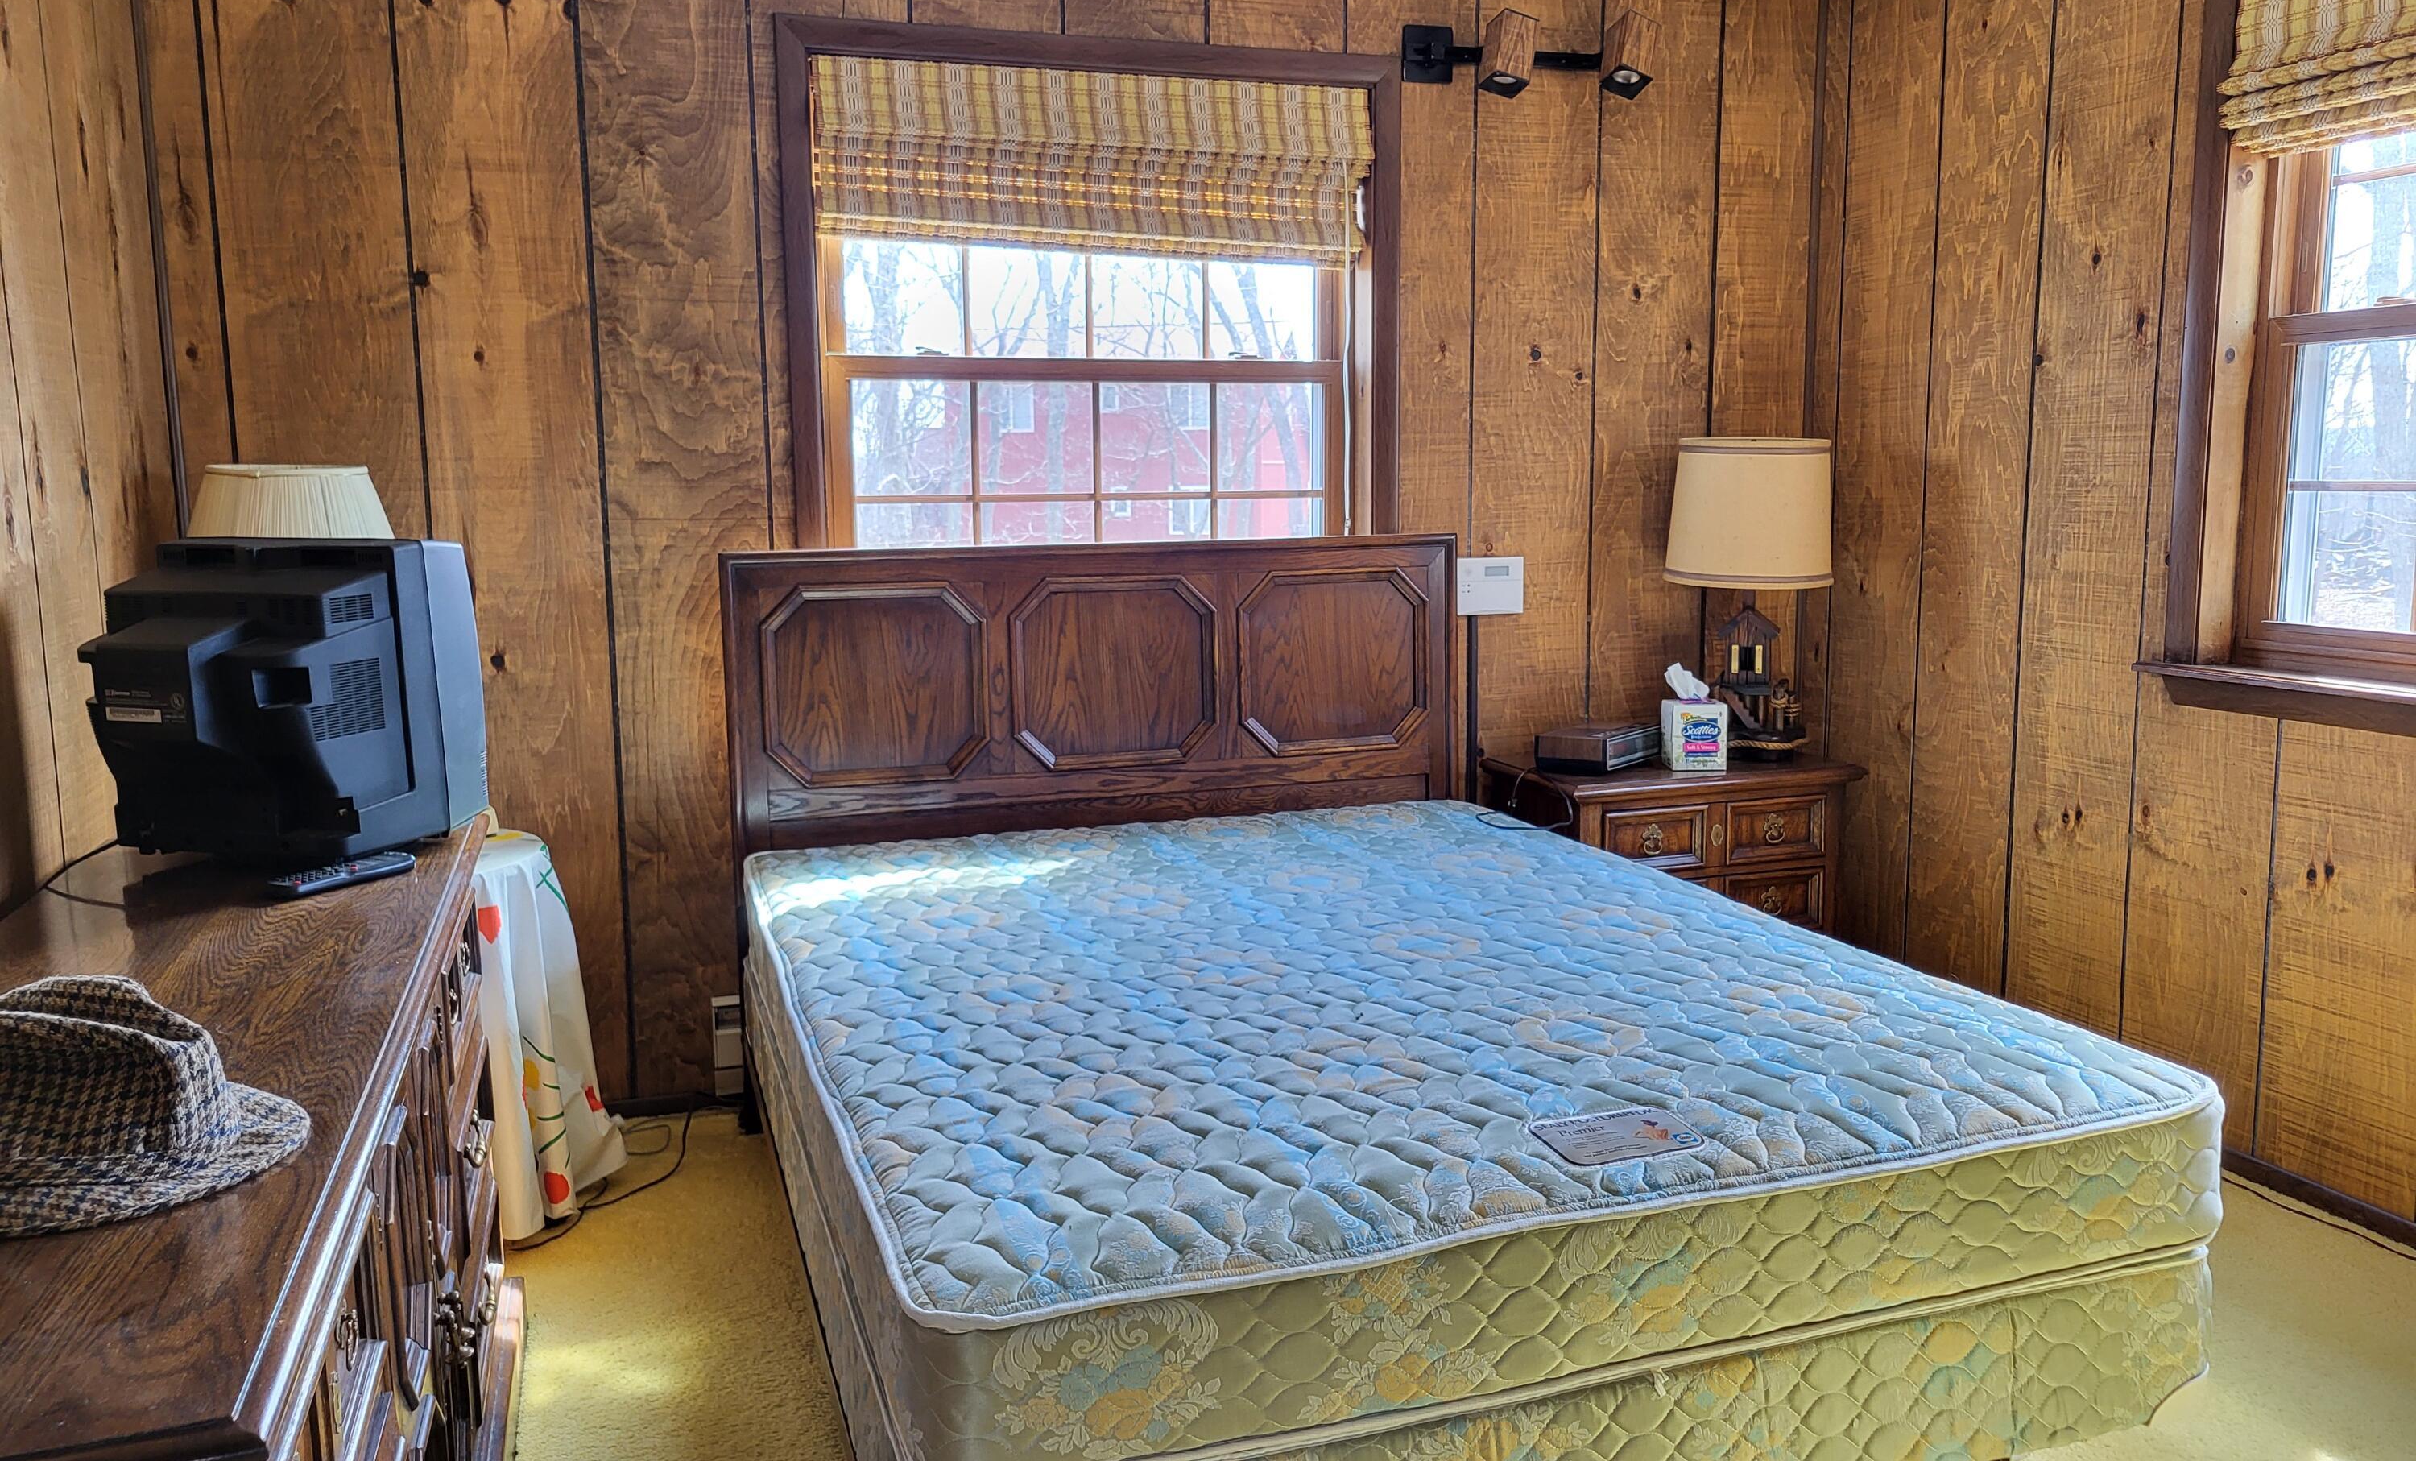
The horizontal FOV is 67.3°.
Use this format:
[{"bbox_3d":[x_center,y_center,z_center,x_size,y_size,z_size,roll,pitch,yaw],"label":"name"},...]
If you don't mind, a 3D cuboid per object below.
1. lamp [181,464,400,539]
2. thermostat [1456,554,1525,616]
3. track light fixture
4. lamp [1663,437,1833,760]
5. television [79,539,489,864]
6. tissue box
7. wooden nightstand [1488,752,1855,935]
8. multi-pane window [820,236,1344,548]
[{"bbox_3d":[-1.457,-0.106,2.921,0.356,0.634,0.356,-3,9,-18],"label":"lamp"},{"bbox_3d":[0.634,-0.318,4.025,0.173,0.129,0.032,-3,9,-18],"label":"thermostat"},{"bbox_3d":[0.688,-1.420,3.821,0.540,0.173,0.163,-3,9,-18],"label":"track light fixture"},{"bbox_3d":[1.177,-0.284,3.974,0.358,0.703,0.358,-3,9,-18],"label":"lamp"},{"bbox_3d":[-1.280,-0.043,2.404,0.451,0.401,0.406,1,8,12],"label":"television"},{"bbox_3d":[1.045,0.011,3.906,0.114,0.137,0.112,-1,8,-2],"label":"tissue box"},{"bbox_3d":[0.991,0.378,3.984,0.683,0.611,0.436,-3,9,-18],"label":"wooden nightstand"},{"bbox_3d":[-0.226,-0.750,3.789,1.153,1.153,0.099,-3,9,-18],"label":"multi-pane window"}]

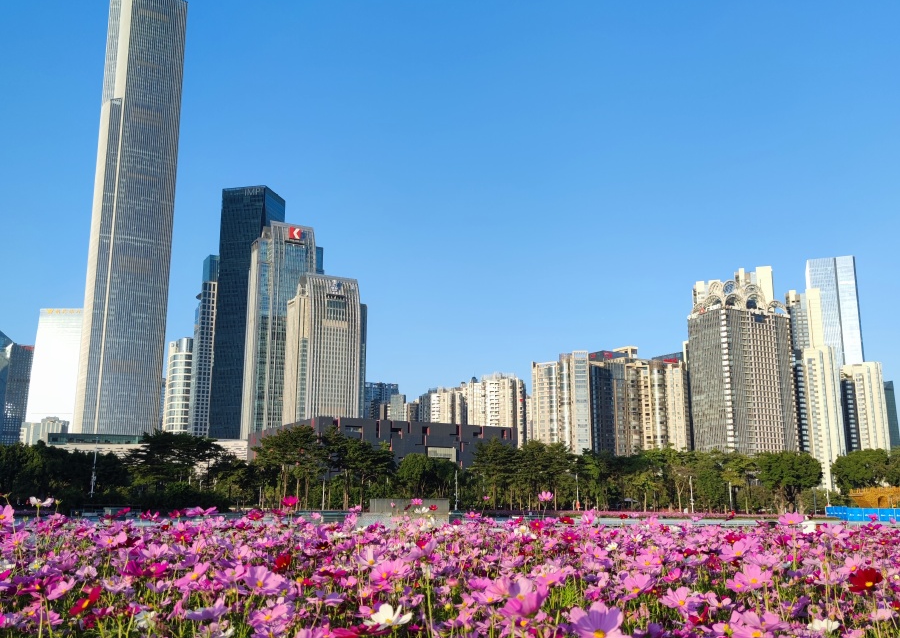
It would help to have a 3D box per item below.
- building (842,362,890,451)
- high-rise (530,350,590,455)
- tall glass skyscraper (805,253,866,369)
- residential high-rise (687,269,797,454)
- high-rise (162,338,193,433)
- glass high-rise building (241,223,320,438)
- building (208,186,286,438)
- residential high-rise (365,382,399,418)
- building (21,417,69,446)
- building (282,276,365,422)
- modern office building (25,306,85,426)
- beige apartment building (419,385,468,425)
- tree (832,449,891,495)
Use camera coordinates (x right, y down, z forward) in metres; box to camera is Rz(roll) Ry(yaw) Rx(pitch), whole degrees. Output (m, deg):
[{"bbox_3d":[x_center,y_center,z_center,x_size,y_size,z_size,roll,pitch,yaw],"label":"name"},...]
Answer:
[{"bbox_3d":[257.132,69.878,512.188,23.000,85.000,21.000,-9,-15,34],"label":"building"},{"bbox_3d":[71.656,70.623,540.359,38.000,94.822,26.000,-2,-12,8],"label":"high-rise"},{"bbox_3d":[429.045,62.596,910.512,48.000,267.000,42.000,-4,-13,19],"label":"tall glass skyscraper"},{"bbox_3d":[176.501,40.332,498.569,51.000,136.208,30.000,6,-14,-25],"label":"residential high-rise"},{"bbox_3d":[-274.678,101.392,833.473,27.000,161.000,27.000,7,-14,-29],"label":"high-rise"},{"bbox_3d":[-143.706,37.325,708.564,46.000,233.000,46.000,7,-14,-29],"label":"glass high-rise building"},{"bbox_3d":[-208.078,23.823,851.879,47.000,319.000,46.000,-3,-13,14],"label":"building"},{"bbox_3d":[-79.071,132.403,954.392,34.000,121.000,25.000,6,-13,-26],"label":"residential high-rise"},{"bbox_3d":[-434.315,149.076,888.564,46.000,85.394,36.000,7,-14,-29],"label":"building"},{"bbox_3d":[-98.297,55.557,653.660,48.000,174.000,46.000,7,-14,-29],"label":"building"},{"bbox_3d":[-551.617,121.495,1177.795,62.000,267.000,45.000,1,-12,-3],"label":"modern office building"},{"bbox_3d":[-5.276,104.358,688.476,32.000,93.000,24.000,7,-14,-29],"label":"beige apartment building"},{"bbox_3d":[65.330,26.128,132.494,9.200,10.500,9.200,-6,-14,25],"label":"tree"}]

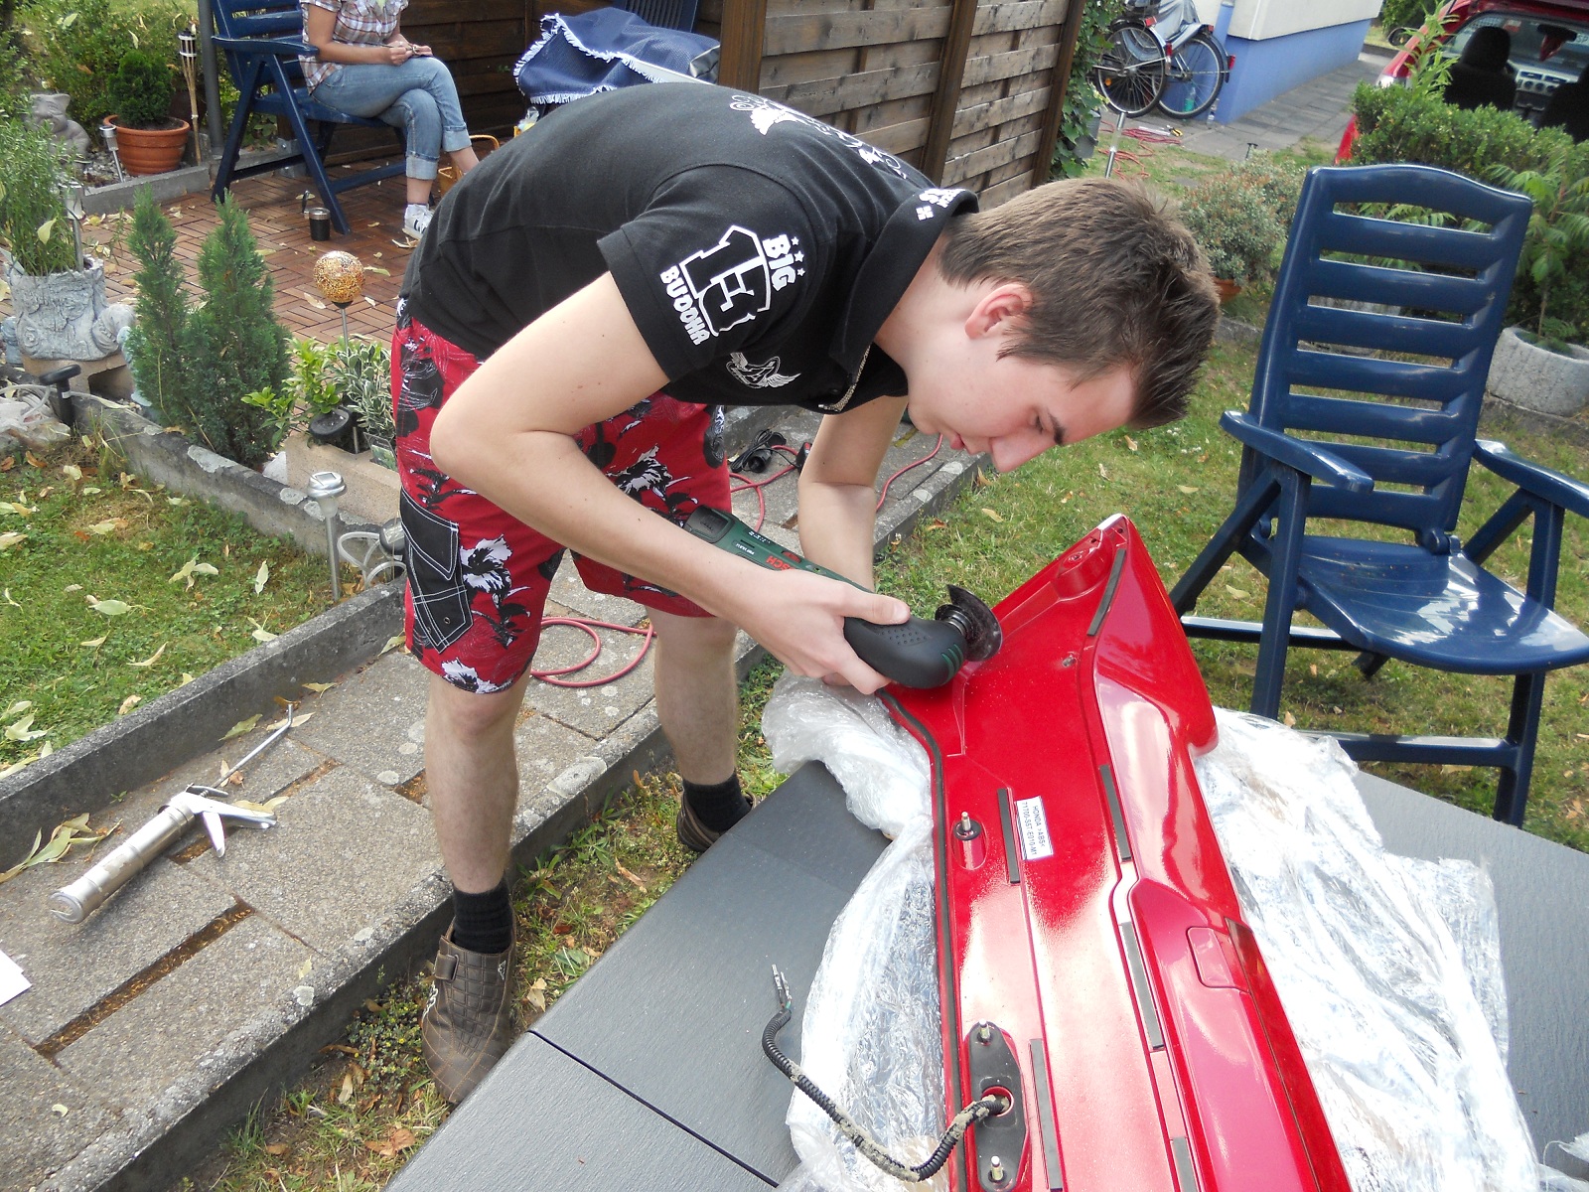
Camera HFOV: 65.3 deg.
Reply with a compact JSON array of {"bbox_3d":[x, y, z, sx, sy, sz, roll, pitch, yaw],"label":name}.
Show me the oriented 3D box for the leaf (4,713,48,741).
[{"bbox_3d":[-1.203,0.205,1.942,0.050,0.030,0.060,23,34,22],"label":"leaf"}]

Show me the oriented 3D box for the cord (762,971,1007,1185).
[{"bbox_3d":[0.038,0.337,0.886,0.208,0.065,0.080,30,37,31],"label":"cord"}]

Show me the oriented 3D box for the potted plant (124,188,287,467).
[{"bbox_3d":[-1.219,-0.560,2.584,0.340,0.552,0.270,-7,34,-24],"label":"potted plant"}]

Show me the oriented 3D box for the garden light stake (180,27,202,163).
[{"bbox_3d":[-2.146,-1.780,4.421,0.065,0.461,0.065,-7,34,-24],"label":"garden light stake"}]

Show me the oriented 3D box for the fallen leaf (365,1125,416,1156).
[{"bbox_3d":[-0.511,0.695,1.572,0.054,0.025,0.033,-15,38,-34],"label":"fallen leaf"}]

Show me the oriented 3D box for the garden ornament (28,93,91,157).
[{"bbox_3d":[-2.504,-1.592,4.244,0.190,0.233,0.190,14,31,9],"label":"garden ornament"}]

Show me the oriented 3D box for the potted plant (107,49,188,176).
[{"bbox_3d":[-2.252,-1.679,4.293,0.290,0.403,0.290,-8,35,-25],"label":"potted plant"}]

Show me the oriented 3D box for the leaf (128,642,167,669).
[{"bbox_3d":[-1.103,0.105,2.133,0.032,0.020,0.078,21,33,20],"label":"leaf"}]

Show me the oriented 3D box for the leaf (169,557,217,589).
[{"bbox_3d":[-1.139,-0.045,2.371,0.061,0.030,0.123,9,31,1],"label":"leaf"}]

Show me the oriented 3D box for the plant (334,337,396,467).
[{"bbox_3d":[-0.809,-0.367,2.410,0.200,0.280,0.200,-3,33,-18],"label":"plant"}]

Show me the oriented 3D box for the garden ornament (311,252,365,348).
[{"bbox_3d":[-0.834,-0.450,2.340,0.100,0.405,0.100,-3,33,-19],"label":"garden ornament"}]

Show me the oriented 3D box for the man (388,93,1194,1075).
[{"bbox_3d":[-0.086,0.032,1.595,0.950,1.260,0.740,26,35,27],"label":"man"}]

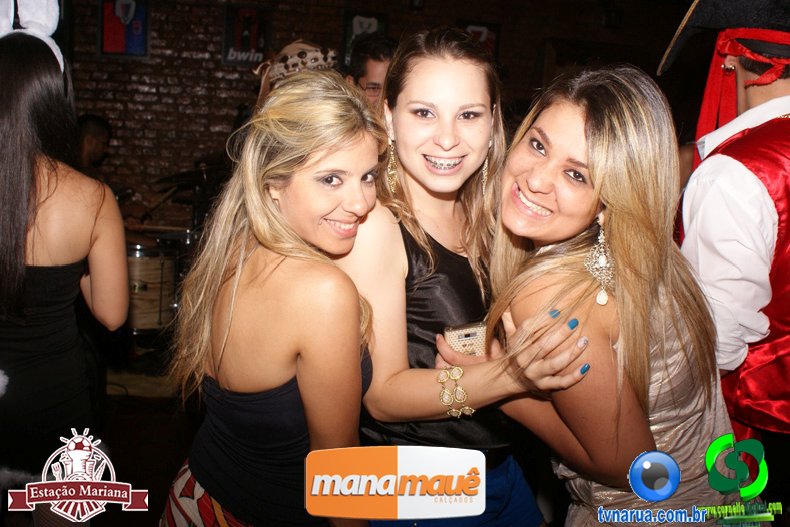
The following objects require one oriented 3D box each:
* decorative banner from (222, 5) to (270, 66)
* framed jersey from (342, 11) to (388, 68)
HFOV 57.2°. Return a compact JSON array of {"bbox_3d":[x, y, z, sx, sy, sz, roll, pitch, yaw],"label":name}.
[{"bbox_3d":[-1.124,-1.733,5.500,0.355,0.440,0.040,1,4,-12],"label":"decorative banner"},{"bbox_3d":[-0.243,-1.762,5.685,0.345,0.415,0.040,1,4,-12],"label":"framed jersey"}]

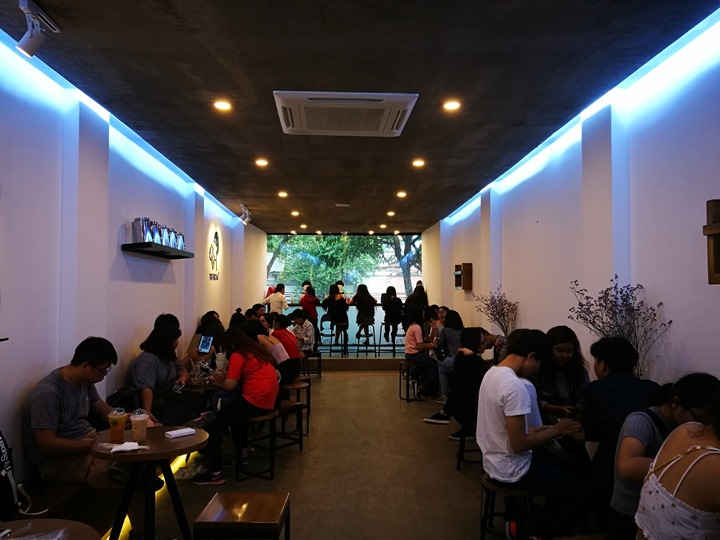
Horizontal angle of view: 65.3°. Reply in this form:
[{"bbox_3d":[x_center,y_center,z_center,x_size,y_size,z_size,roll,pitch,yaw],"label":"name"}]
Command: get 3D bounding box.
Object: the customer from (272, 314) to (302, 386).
[{"bbox_3d":[-1.008,1.163,6.857,0.660,1.180,0.450,-1,-2,28],"label":"customer"}]

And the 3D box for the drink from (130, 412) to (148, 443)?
[{"bbox_3d":[-1.151,0.809,2.933,0.100,0.163,0.100,0,-2,-2],"label":"drink"}]

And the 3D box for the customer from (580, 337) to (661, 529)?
[{"bbox_3d":[1.193,0.921,2.795,0.480,1.200,0.740,1,-2,-21],"label":"customer"}]

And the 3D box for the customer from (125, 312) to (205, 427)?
[{"bbox_3d":[-1.488,0.976,4.480,0.780,1.230,0.500,1,-3,-27],"label":"customer"}]

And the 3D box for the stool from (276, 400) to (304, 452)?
[{"bbox_3d":[-0.801,1.473,5.210,0.360,0.440,0.360,-2,-3,43],"label":"stool"}]

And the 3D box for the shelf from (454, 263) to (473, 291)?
[{"bbox_3d":[1.583,0.118,8.598,0.150,0.400,0.500,0,-2,-2],"label":"shelf"}]

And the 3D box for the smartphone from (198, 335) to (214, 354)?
[{"bbox_3d":[-1.230,0.597,4.500,0.082,0.150,0.010,15,-18,-10],"label":"smartphone"}]

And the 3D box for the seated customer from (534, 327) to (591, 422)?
[{"bbox_3d":[1.303,0.993,3.603,0.480,1.270,0.700,-1,-2,16],"label":"seated customer"}]

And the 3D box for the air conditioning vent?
[{"bbox_3d":[-0.113,-1.143,4.098,0.950,0.070,0.950,0,-2,-3],"label":"air conditioning vent"}]

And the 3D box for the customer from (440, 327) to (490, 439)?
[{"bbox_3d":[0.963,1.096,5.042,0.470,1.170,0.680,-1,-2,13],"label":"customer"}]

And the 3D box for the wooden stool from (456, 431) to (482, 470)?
[{"bbox_3d":[0.972,1.351,4.524,0.350,0.480,0.350,-1,-2,18],"label":"wooden stool"}]

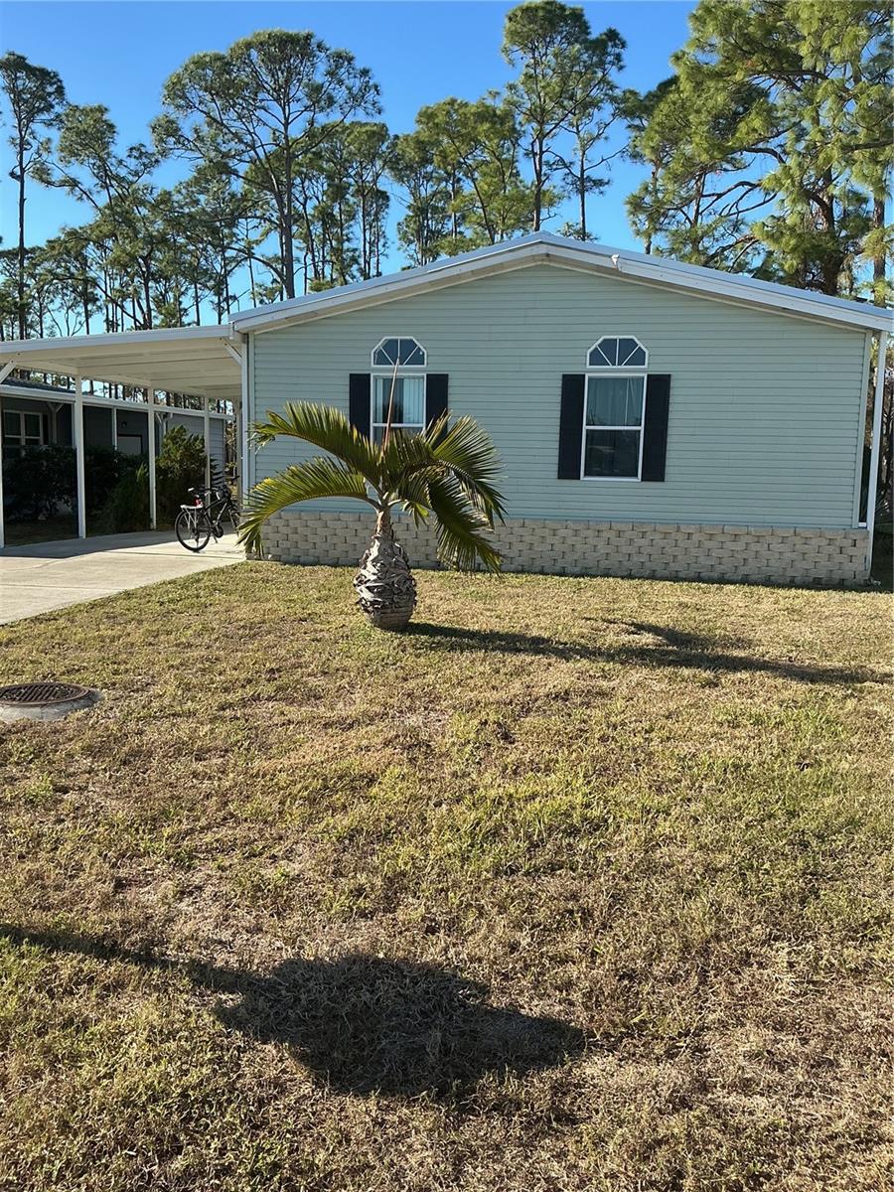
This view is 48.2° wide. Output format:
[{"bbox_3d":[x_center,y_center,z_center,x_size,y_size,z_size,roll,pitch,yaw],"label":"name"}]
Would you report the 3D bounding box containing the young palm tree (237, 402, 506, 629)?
[{"bbox_3d":[-0.670,-0.765,9.050,2.420,2.050,2.050,1,8,0],"label":"young palm tree"}]

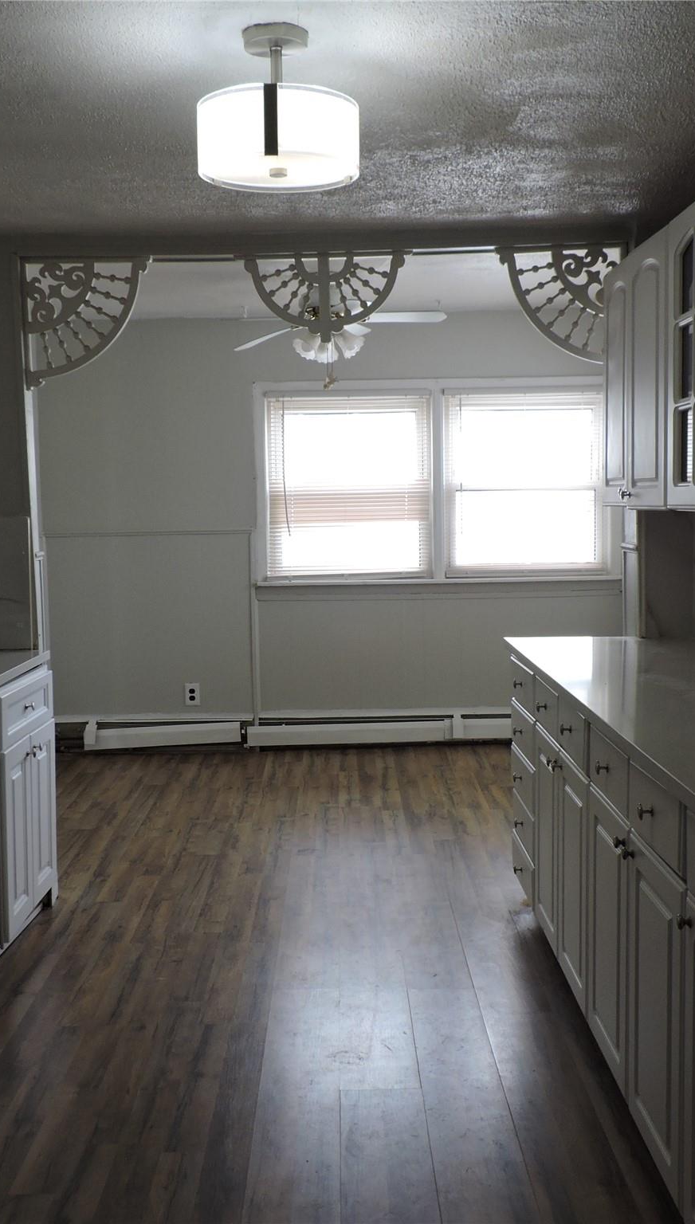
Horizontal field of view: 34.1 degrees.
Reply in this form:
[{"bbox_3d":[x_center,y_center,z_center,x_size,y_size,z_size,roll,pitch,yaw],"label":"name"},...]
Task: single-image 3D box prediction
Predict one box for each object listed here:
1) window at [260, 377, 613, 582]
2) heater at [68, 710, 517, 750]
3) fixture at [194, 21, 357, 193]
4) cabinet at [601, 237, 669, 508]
[{"bbox_3d":[0.512,-0.729,6.324,2.000,1.113,0.100,-1,5,0],"label":"window"},{"bbox_3d":[-0.266,0.669,6.401,2.770,0.225,0.075,-1,5,0],"label":"heater"},{"bbox_3d":[-0.140,-1.016,2.263,0.322,0.258,0.322,-1,5,0],"label":"fixture"},{"bbox_3d":[1.016,-0.694,3.405,0.335,0.755,0.705,-1,5,0],"label":"cabinet"}]

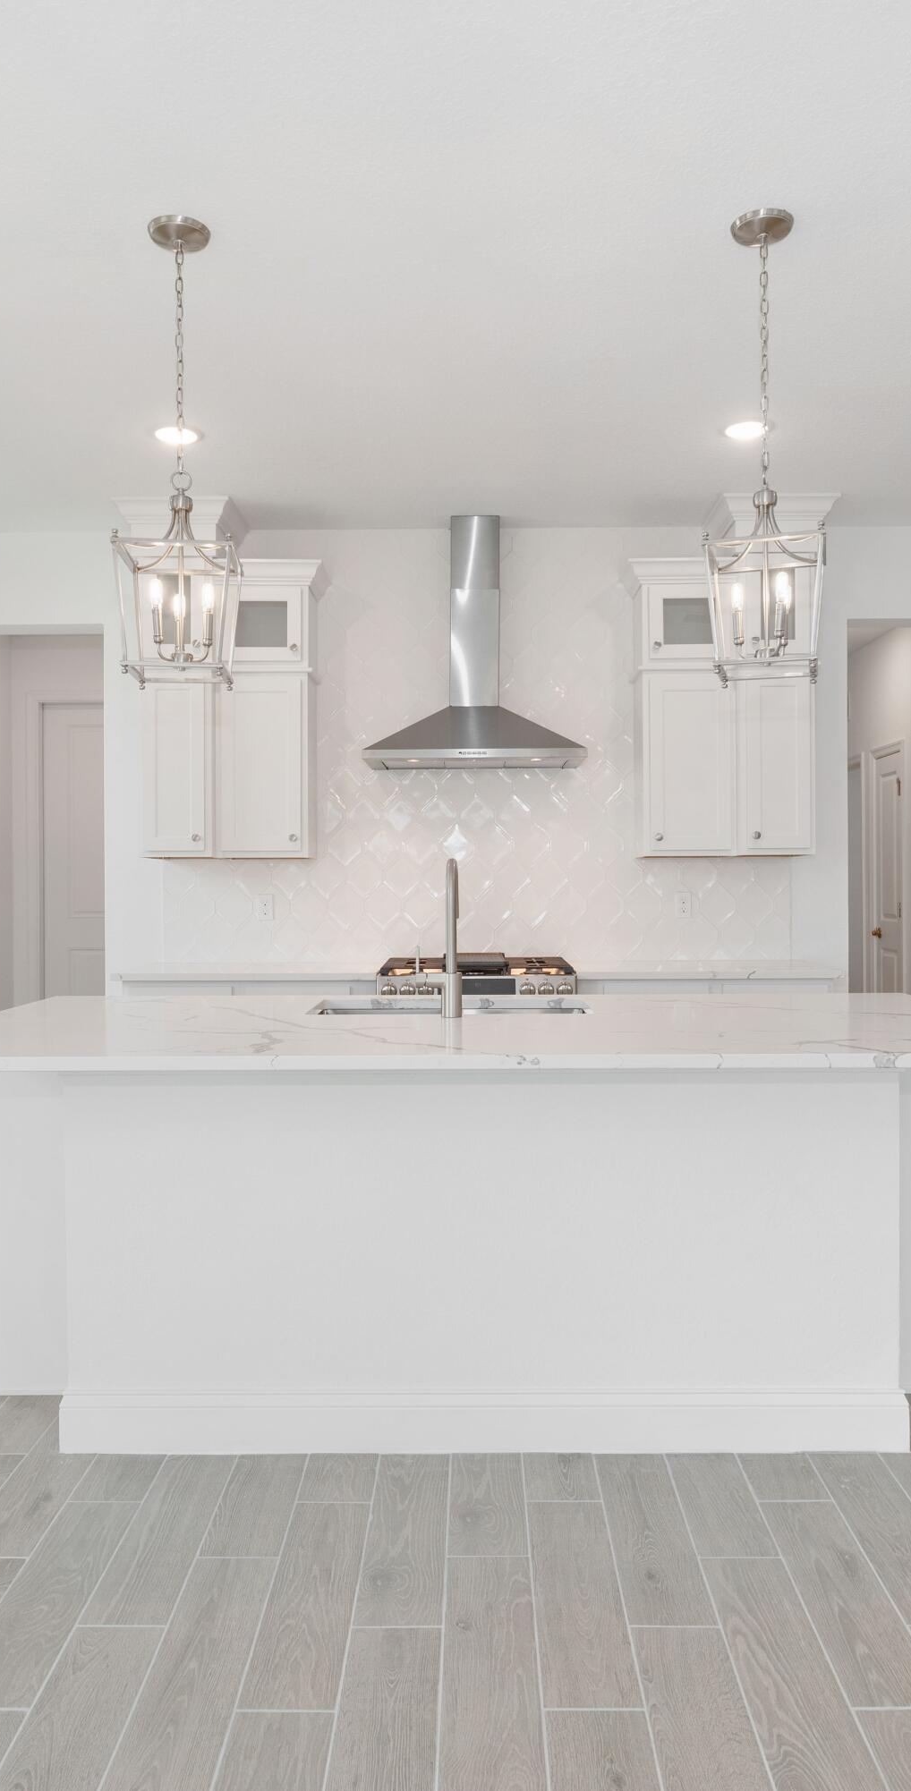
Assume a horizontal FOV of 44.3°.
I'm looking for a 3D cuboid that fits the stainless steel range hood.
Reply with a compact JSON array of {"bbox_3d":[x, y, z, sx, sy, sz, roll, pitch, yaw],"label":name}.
[{"bbox_3d":[0.081,-1.060,4.650,0.879,1.012,0.500,0,1,1],"label":"stainless steel range hood"}]

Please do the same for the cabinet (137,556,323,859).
[{"bbox_3d":[-0.921,-0.765,4.740,0.700,1.222,0.355,0,1,1],"label":"cabinet"}]

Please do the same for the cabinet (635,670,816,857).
[{"bbox_3d":[1.105,-0.539,4.719,0.708,0.763,0.340,0,1,1],"label":"cabinet"}]

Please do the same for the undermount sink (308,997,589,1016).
[{"bbox_3d":[-0.013,0.434,3.155,0.735,0.240,0.440,0,1,1],"label":"undermount sink"}]

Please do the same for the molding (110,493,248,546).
[{"bbox_3d":[-1.116,-1.527,4.649,0.455,0.105,0.450,0,0,1],"label":"molding"}]

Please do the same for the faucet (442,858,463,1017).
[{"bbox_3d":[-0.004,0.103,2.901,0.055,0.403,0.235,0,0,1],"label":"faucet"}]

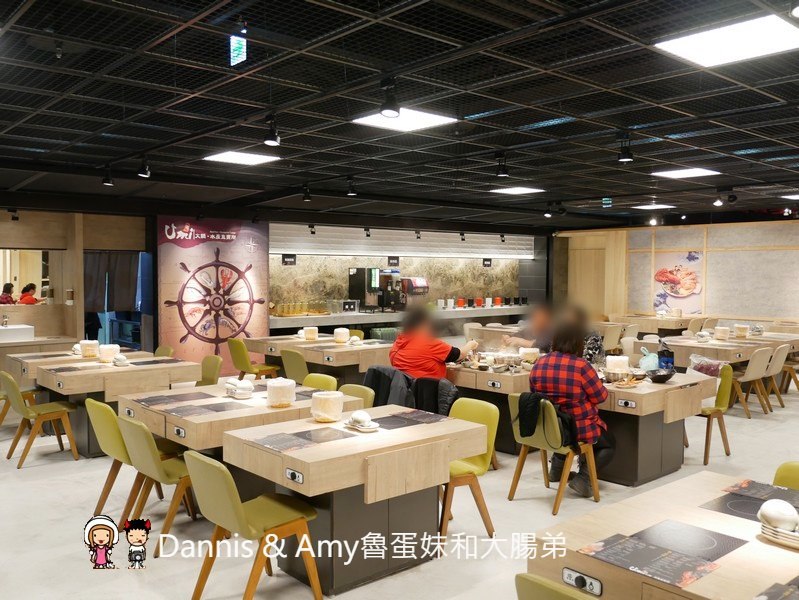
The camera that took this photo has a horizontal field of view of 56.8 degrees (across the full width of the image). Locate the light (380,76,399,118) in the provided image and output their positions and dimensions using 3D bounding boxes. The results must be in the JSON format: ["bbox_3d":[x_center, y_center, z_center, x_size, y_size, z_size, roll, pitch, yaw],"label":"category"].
[{"bbox_3d":[-0.051,-1.121,4.090,0.120,0.240,0.110,0,2,0],"label":"light"}]

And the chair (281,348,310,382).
[{"bbox_3d":[-0.972,0.939,8.122,0.530,0.770,0.460,-2,3,-42],"label":"chair"}]

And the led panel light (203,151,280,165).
[{"bbox_3d":[-1.526,-1.365,7.163,0.580,0.040,0.580,-2,3,-42],"label":"led panel light"}]

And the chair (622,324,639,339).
[{"bbox_3d":[3.553,0.766,11.940,0.450,0.790,0.540,-2,3,-42],"label":"chair"}]

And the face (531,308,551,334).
[{"bbox_3d":[1.492,0.200,7.776,0.200,0.250,0.170,-2,3,-41],"label":"face"}]

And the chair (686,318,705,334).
[{"bbox_3d":[5.287,0.738,13.636,0.460,0.780,0.510,-2,3,-41],"label":"chair"}]

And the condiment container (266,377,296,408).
[{"bbox_3d":[-0.765,0.605,4.801,0.180,0.166,0.180,0,2,0],"label":"condiment container"}]

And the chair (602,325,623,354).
[{"bbox_3d":[3.129,0.780,11.559,0.450,0.790,0.540,-2,3,-42],"label":"chair"}]

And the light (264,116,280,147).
[{"bbox_3d":[-0.899,-1.188,5.213,0.125,0.225,0.125,-2,3,-42],"label":"light"}]

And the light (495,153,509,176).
[{"bbox_3d":[0.913,-1.209,6.570,0.120,0.230,0.110,0,2,0],"label":"light"}]

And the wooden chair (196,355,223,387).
[{"bbox_3d":[-2.065,0.952,7.224,0.510,0.780,0.460,-2,3,-41],"label":"wooden chair"}]

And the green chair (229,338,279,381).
[{"bbox_3d":[-1.756,0.869,8.917,0.540,0.790,0.450,-2,3,-42],"label":"green chair"}]

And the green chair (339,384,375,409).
[{"bbox_3d":[-0.501,1.026,5.235,0.540,0.790,0.450,-2,3,-42],"label":"green chair"}]

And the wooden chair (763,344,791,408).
[{"bbox_3d":[4.371,0.911,8.951,0.460,0.780,0.510,-2,3,-41],"label":"wooden chair"}]

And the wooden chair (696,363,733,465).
[{"bbox_3d":[2.628,0.985,6.541,0.540,0.790,0.450,-2,3,-42],"label":"wooden chair"}]

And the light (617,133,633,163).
[{"bbox_3d":[1.791,-1.211,5.882,0.120,0.235,0.120,-2,3,-42],"label":"light"}]

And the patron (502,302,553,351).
[{"bbox_3d":[1.467,0.696,7.774,0.750,1.270,0.540,-2,3,-41],"label":"patron"}]

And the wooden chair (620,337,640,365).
[{"bbox_3d":[3.139,0.871,9.351,0.450,0.790,0.540,-2,3,-42],"label":"wooden chair"}]

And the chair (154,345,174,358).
[{"bbox_3d":[-2.872,0.925,8.340,0.530,0.770,0.460,-2,3,-42],"label":"chair"}]

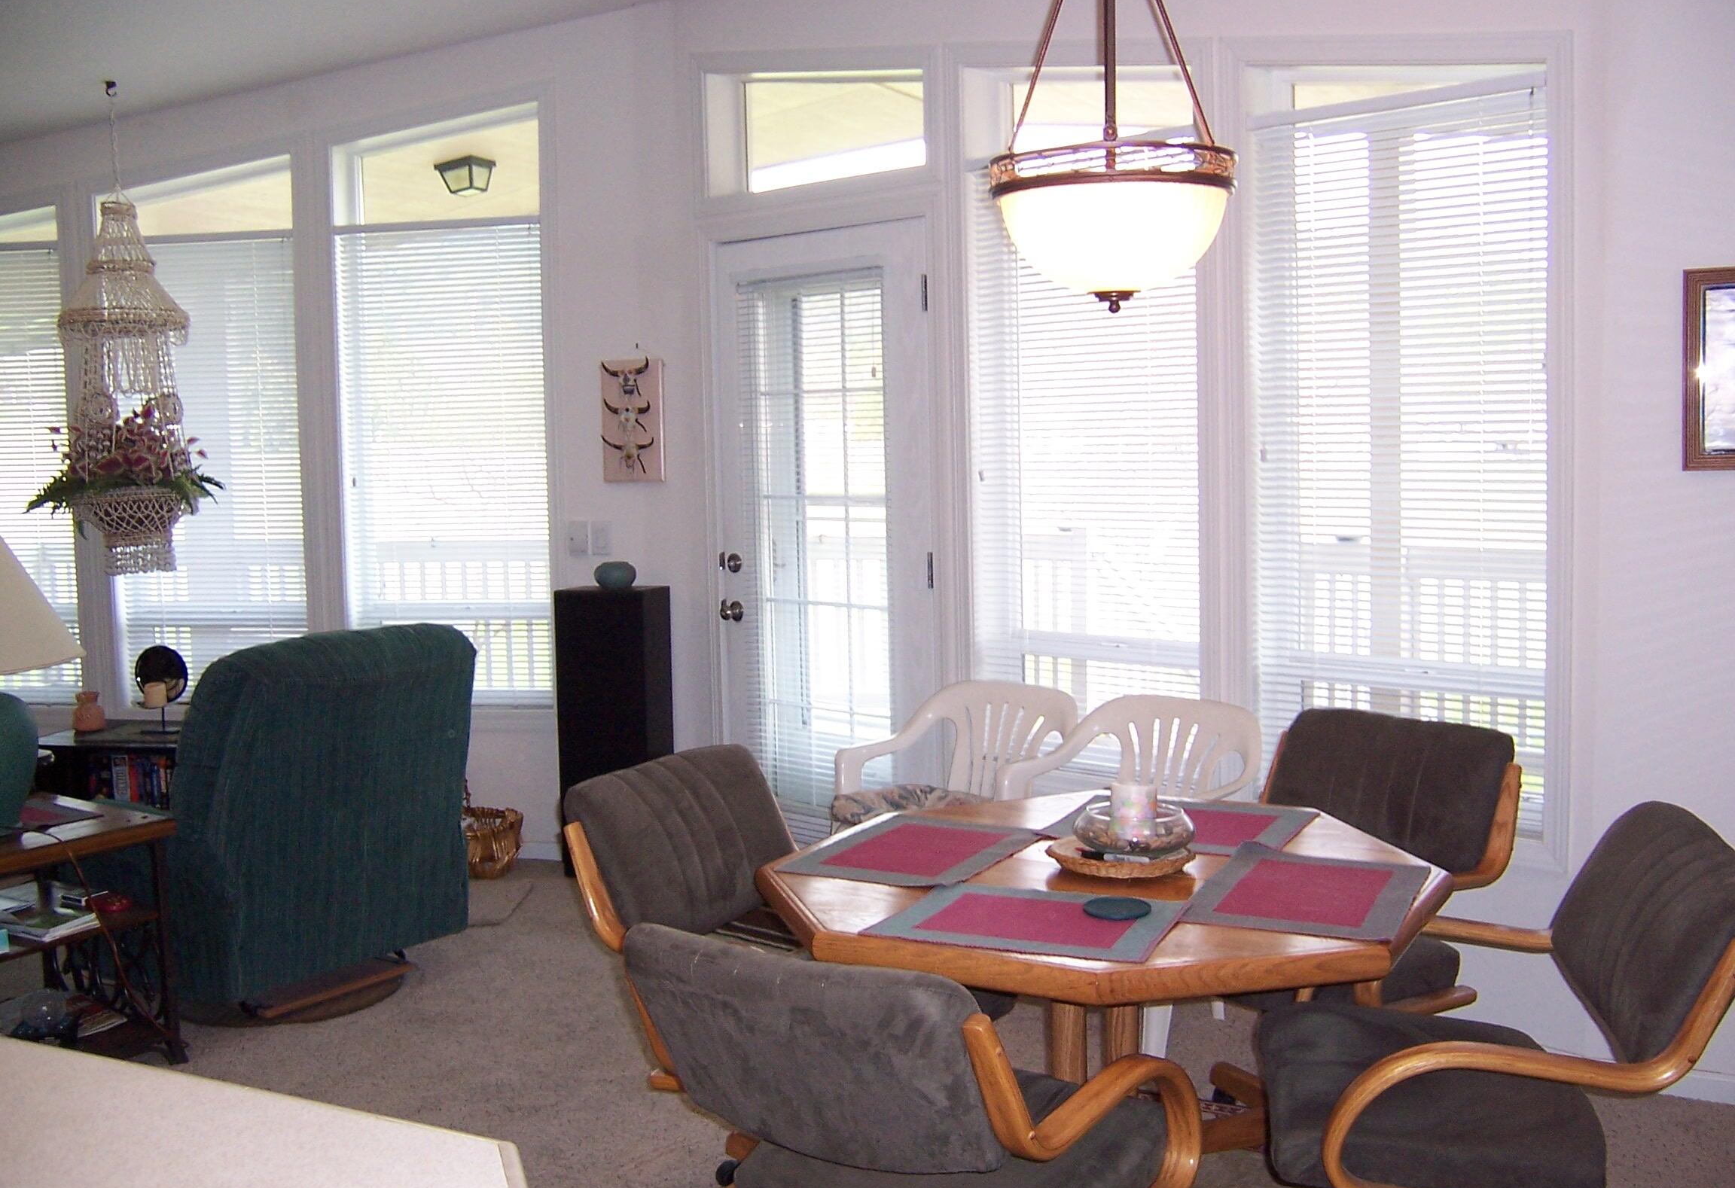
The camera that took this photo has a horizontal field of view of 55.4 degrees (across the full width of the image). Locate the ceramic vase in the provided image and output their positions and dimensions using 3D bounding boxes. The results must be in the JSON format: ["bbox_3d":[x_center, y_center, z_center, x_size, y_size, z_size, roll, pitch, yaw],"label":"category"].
[{"bbox_3d":[-2.787,0.411,5.910,0.118,0.147,0.118,0,5,10],"label":"ceramic vase"}]

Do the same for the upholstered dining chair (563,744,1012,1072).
[{"bbox_3d":[-0.146,0.745,3.031,0.620,0.850,0.600,2,6,33],"label":"upholstered dining chair"}]

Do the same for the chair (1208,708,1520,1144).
[{"bbox_3d":[0.904,0.694,3.315,0.620,0.850,0.600,-6,7,-39],"label":"chair"}]

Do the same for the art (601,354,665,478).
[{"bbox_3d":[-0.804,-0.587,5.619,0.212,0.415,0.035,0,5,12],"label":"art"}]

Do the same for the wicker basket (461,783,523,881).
[{"bbox_3d":[-1.307,0.778,5.654,0.330,0.350,0.290,0,5,10],"label":"wicker basket"}]

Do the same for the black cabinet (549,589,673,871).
[{"bbox_3d":[-0.851,0.463,5.608,0.310,0.965,0.240,0,5,13],"label":"black cabinet"}]

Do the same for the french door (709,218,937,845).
[{"bbox_3d":[-0.135,-0.071,5.084,0.880,2.050,0.050,3,7,42],"label":"french door"}]

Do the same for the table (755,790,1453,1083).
[{"bbox_3d":[0.395,0.815,2.761,1.060,0.735,1.060,-3,5,-14],"label":"table"}]

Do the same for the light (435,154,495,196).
[{"bbox_3d":[-1.920,-1.997,7.900,0.215,0.130,0.215,0,6,18],"label":"light"}]

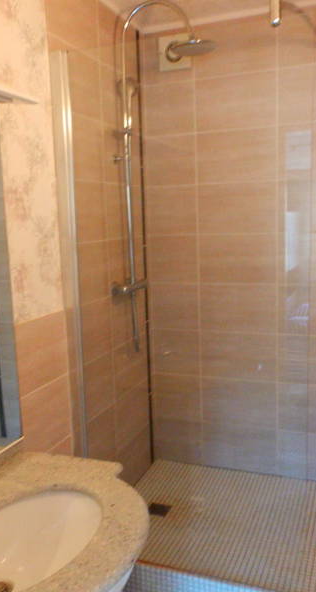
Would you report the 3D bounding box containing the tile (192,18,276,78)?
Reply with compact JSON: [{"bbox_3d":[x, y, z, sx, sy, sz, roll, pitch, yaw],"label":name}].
[{"bbox_3d":[0.367,-1.181,2.384,0.398,0.250,0.010,1,9,20],"label":"tile"}]

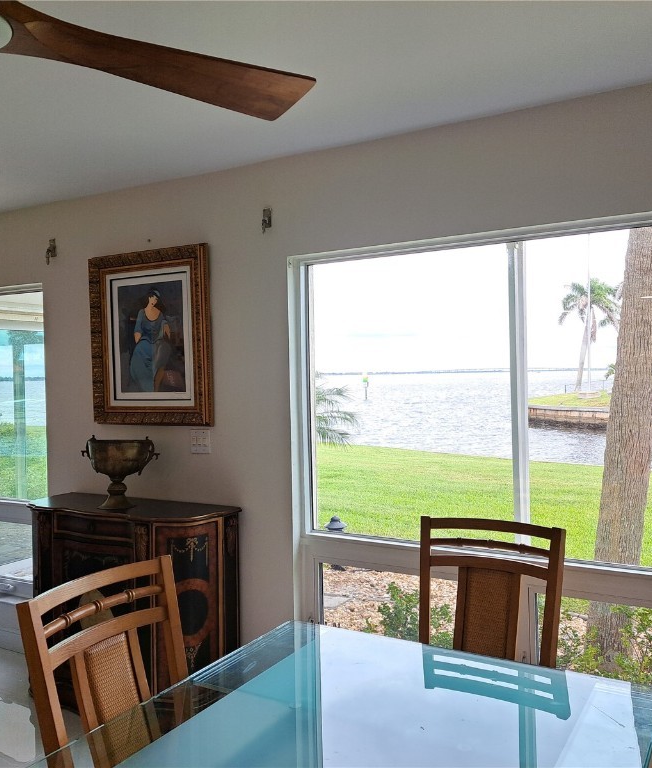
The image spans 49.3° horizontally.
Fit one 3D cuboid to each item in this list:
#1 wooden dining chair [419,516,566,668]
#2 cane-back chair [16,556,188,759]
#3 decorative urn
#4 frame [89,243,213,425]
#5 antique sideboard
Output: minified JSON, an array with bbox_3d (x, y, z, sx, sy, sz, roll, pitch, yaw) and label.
[{"bbox_3d":[0.418,0.970,2.075,0.480,1.040,0.610,-1,1,29],"label":"wooden dining chair"},{"bbox_3d":[-0.330,0.990,1.623,0.610,1.040,0.480,-1,1,29],"label":"cane-back chair"},{"bbox_3d":[-0.950,0.393,3.243,0.390,0.335,0.285,-1,1,10],"label":"decorative urn"},{"bbox_3d":[-0.855,-0.218,3.415,0.735,0.825,0.050,-1,1,29],"label":"frame"},{"bbox_3d":[-0.895,1.028,3.232,1.060,0.936,0.410,-1,1,29],"label":"antique sideboard"}]

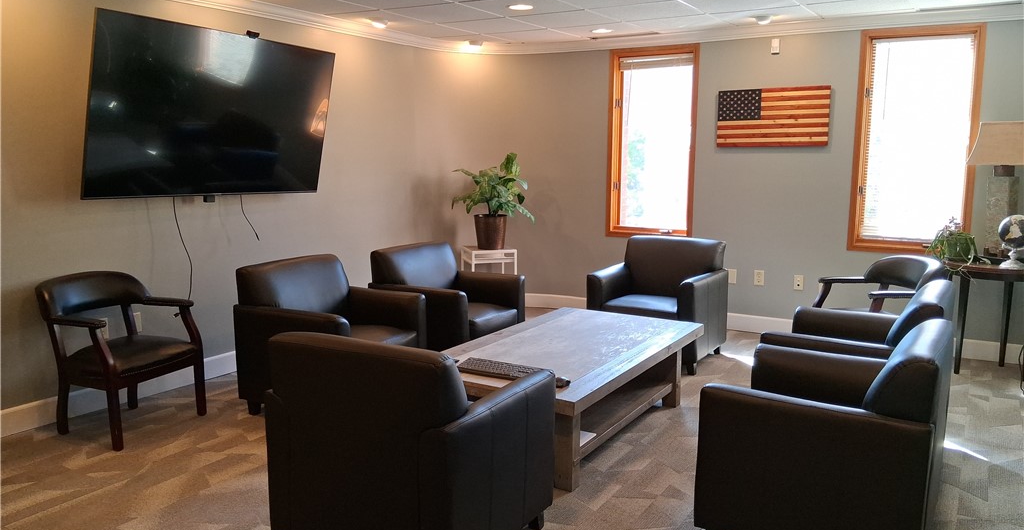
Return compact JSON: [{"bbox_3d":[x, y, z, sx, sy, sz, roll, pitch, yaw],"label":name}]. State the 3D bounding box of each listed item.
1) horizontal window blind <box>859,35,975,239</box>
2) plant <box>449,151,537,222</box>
[{"bbox_3d":[2.760,-0.820,5.283,0.635,1.385,0.050,5,10,31],"label":"horizontal window blind"},{"bbox_3d":[-0.165,-0.664,6.505,0.702,0.584,0.626,0,9,-1],"label":"plant"}]

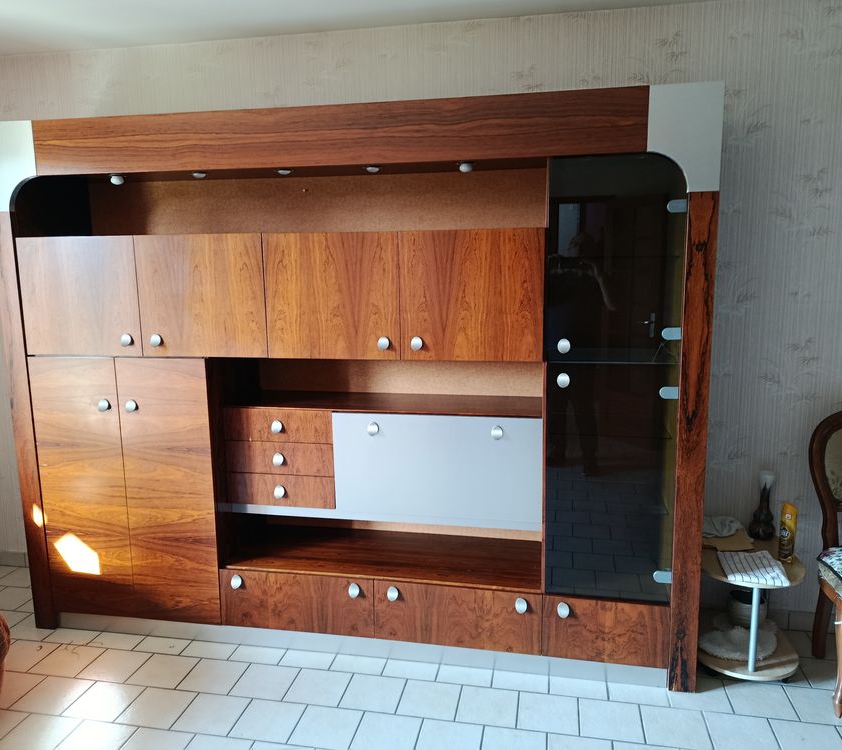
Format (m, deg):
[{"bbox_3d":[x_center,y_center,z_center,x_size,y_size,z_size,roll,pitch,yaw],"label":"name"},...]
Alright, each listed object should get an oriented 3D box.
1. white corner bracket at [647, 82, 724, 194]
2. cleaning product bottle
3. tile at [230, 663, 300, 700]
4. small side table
[{"bbox_3d":[0.826,-0.739,2.174,0.220,0.329,0.025,1,9,11],"label":"white corner bracket"},{"bbox_3d":[1.337,0.574,2.522,0.053,0.214,0.053,8,13,43],"label":"cleaning product bottle"},{"bbox_3d":[-0.567,1.126,2.532,0.199,0.010,0.199,1,9,11],"label":"tile"},{"bbox_3d":[1.203,0.883,2.604,0.389,0.403,0.468,1,9,11],"label":"small side table"}]

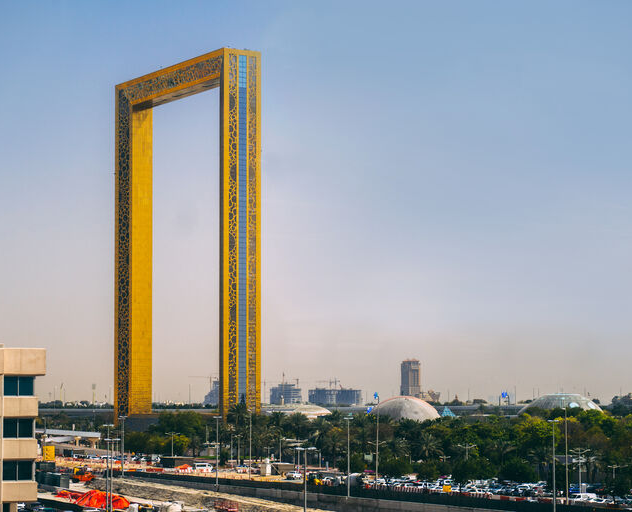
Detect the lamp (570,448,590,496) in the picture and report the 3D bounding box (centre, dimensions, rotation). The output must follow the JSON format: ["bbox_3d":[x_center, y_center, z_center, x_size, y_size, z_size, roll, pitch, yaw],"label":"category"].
[{"bbox_3d":[48.007,39.386,302.000,3.700,9.000,0.500,0,-5,0],"label":"lamp"}]

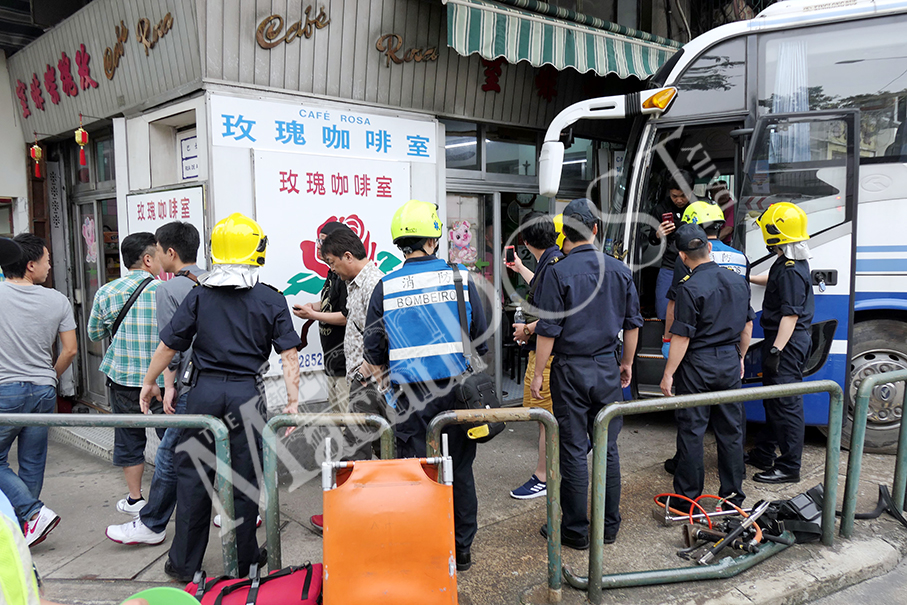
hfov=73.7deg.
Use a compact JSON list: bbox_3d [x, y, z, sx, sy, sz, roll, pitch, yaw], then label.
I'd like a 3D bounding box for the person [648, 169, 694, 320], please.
[{"bbox_3d":[1.939,-0.331,5.194,0.520,1.660,0.460,1,6,22],"label":"person"}]

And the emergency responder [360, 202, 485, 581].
[{"bbox_3d":[-0.135,0.418,2.929,0.590,1.790,0.450,-1,5,-2],"label":"emergency responder"}]

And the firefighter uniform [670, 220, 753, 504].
[{"bbox_3d":[1.521,0.374,3.688,0.540,1.700,0.400,0,5,4],"label":"firefighter uniform"}]

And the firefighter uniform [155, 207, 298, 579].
[{"bbox_3d":[-1.100,0.451,2.916,0.690,1.750,0.440,-2,5,-14],"label":"firefighter uniform"}]

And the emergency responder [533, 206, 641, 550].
[{"bbox_3d":[0.689,0.385,3.176,0.550,1.790,0.400,-1,5,-8],"label":"emergency responder"}]

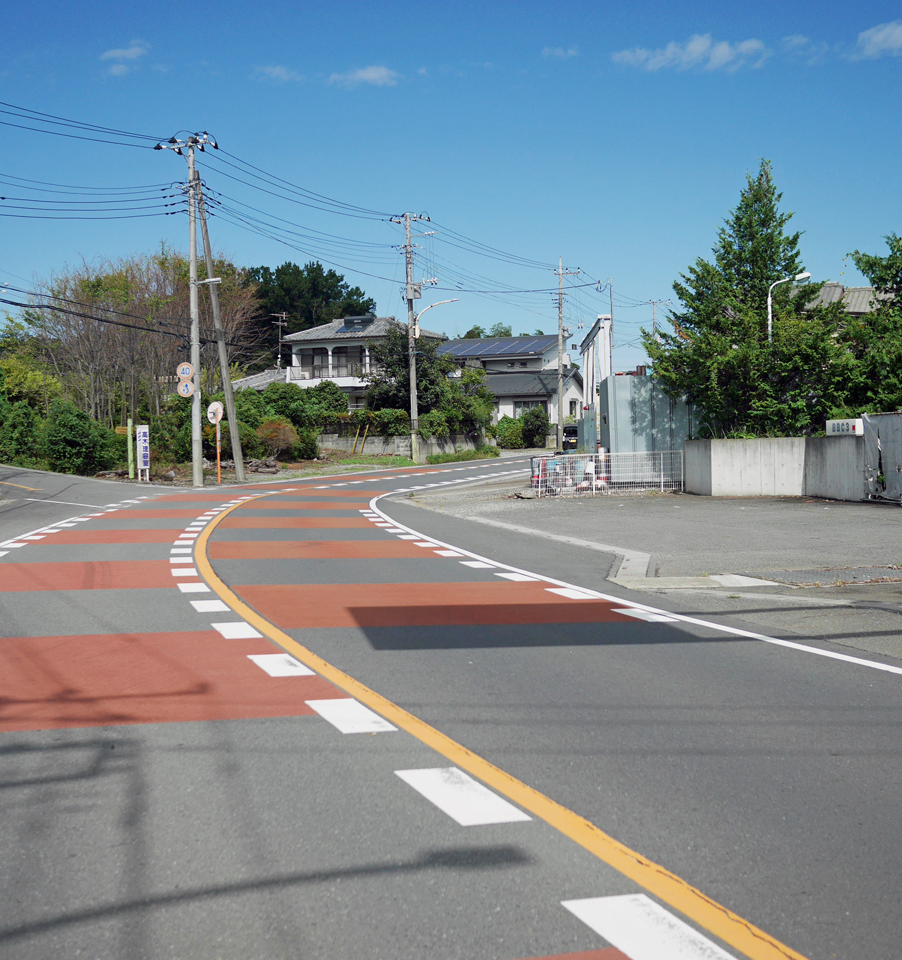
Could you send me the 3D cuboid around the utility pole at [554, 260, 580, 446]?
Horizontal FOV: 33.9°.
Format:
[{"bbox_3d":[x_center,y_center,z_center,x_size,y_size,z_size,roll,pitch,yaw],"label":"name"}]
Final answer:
[{"bbox_3d":[7.496,-8.113,96.000,1.750,12.523,0.500,0,1,23],"label":"utility pole"}]

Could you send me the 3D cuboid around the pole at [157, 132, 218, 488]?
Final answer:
[{"bbox_3d":[-9.442,-6.074,53.000,1.850,12.756,1.050,0,2,30],"label":"pole"}]

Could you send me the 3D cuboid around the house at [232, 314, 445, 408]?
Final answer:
[{"bbox_3d":[-6.544,-6.388,93.946,12.400,7.900,6.800,0,1,25],"label":"house"}]

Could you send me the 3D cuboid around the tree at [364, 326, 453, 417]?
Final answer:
[{"bbox_3d":[-2.273,-5.339,81.000,4.300,5.913,4.200,0,1,10],"label":"tree"}]

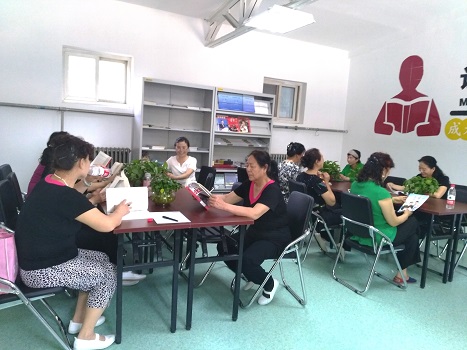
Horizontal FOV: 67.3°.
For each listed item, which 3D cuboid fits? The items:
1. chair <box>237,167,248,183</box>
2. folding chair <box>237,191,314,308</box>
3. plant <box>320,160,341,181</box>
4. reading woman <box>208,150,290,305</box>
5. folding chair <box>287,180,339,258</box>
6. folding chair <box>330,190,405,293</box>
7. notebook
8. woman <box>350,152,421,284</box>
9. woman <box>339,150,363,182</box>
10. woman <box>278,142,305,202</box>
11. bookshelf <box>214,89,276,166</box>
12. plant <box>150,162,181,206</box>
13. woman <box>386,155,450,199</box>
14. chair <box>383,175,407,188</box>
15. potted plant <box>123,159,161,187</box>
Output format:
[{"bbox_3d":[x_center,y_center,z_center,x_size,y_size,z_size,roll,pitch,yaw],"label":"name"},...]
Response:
[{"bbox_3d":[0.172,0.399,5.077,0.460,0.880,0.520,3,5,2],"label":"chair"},{"bbox_3d":[0.312,0.606,2.962,0.536,0.873,0.457,2,6,-17],"label":"folding chair"},{"bbox_3d":[1.560,-0.054,5.644,0.310,0.340,0.310,-1,6,-33],"label":"plant"},{"bbox_3d":[0.137,0.421,2.847,0.774,1.241,0.496,1,7,-24],"label":"reading woman"},{"bbox_3d":[0.965,0.540,4.068,0.540,0.870,0.460,1,6,-20],"label":"folding chair"},{"bbox_3d":[1.329,0.625,3.349,0.536,0.873,0.457,1,7,-22],"label":"folding chair"},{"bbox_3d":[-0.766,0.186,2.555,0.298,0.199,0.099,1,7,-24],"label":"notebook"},{"bbox_3d":[1.491,0.426,3.418,0.710,1.270,0.470,1,6,-19],"label":"woman"},{"bbox_3d":[1.890,0.222,5.657,0.774,1.241,0.516,-1,7,-33],"label":"woman"},{"bbox_3d":[0.953,0.258,4.592,0.690,1.330,0.460,1,6,-21],"label":"woman"},{"bbox_3d":[0.071,-0.240,5.529,1.081,2.056,0.340,-1,6,-33],"label":"bookshelf"},{"bbox_3d":[-0.607,0.077,3.047,0.270,0.370,0.270,-1,6,-33],"label":"plant"},{"bbox_3d":[2.401,0.371,4.568,0.794,1.241,0.596,-1,7,-34],"label":"woman"},{"bbox_3d":[2.227,0.471,5.257,0.536,0.873,0.457,0,7,-27],"label":"chair"},{"bbox_3d":[-1.031,-0.012,3.923,0.370,0.340,0.360,-1,6,-33],"label":"potted plant"}]

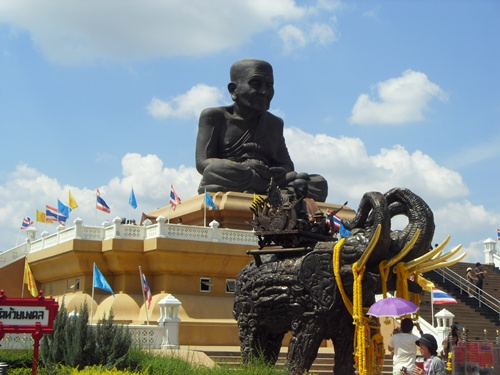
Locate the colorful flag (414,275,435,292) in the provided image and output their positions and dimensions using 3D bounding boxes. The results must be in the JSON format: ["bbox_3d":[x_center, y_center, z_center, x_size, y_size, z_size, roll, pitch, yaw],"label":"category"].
[{"bbox_3d":[7.953,4.321,39.500,0.970,0.900,0.250,-1,-11,11],"label":"colorful flag"}]

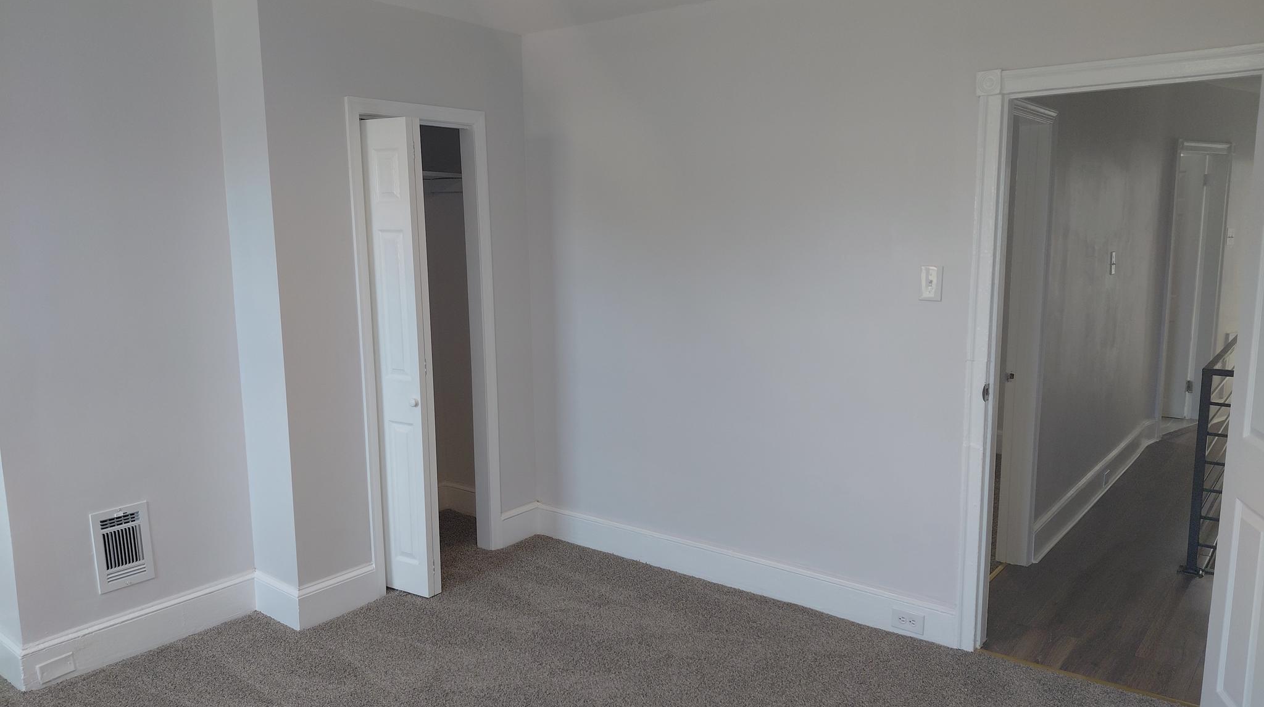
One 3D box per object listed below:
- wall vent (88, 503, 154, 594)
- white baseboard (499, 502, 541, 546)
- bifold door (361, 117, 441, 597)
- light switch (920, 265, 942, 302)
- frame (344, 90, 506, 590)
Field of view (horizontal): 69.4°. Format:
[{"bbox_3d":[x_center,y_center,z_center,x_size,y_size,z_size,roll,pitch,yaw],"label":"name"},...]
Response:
[{"bbox_3d":[-1.869,0.714,3.357,0.020,0.299,0.199,6,11,37],"label":"wall vent"},{"bbox_3d":[-0.565,0.857,4.558,0.022,0.170,0.262,6,11,37],"label":"white baseboard"},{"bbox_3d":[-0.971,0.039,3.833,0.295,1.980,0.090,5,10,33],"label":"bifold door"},{"bbox_3d":[1.072,-0.251,3.287,0.082,0.124,0.018,6,11,37],"label":"light switch"},{"bbox_3d":[-0.927,-0.026,4.051,0.125,2.076,0.746,6,11,37],"label":"frame"}]

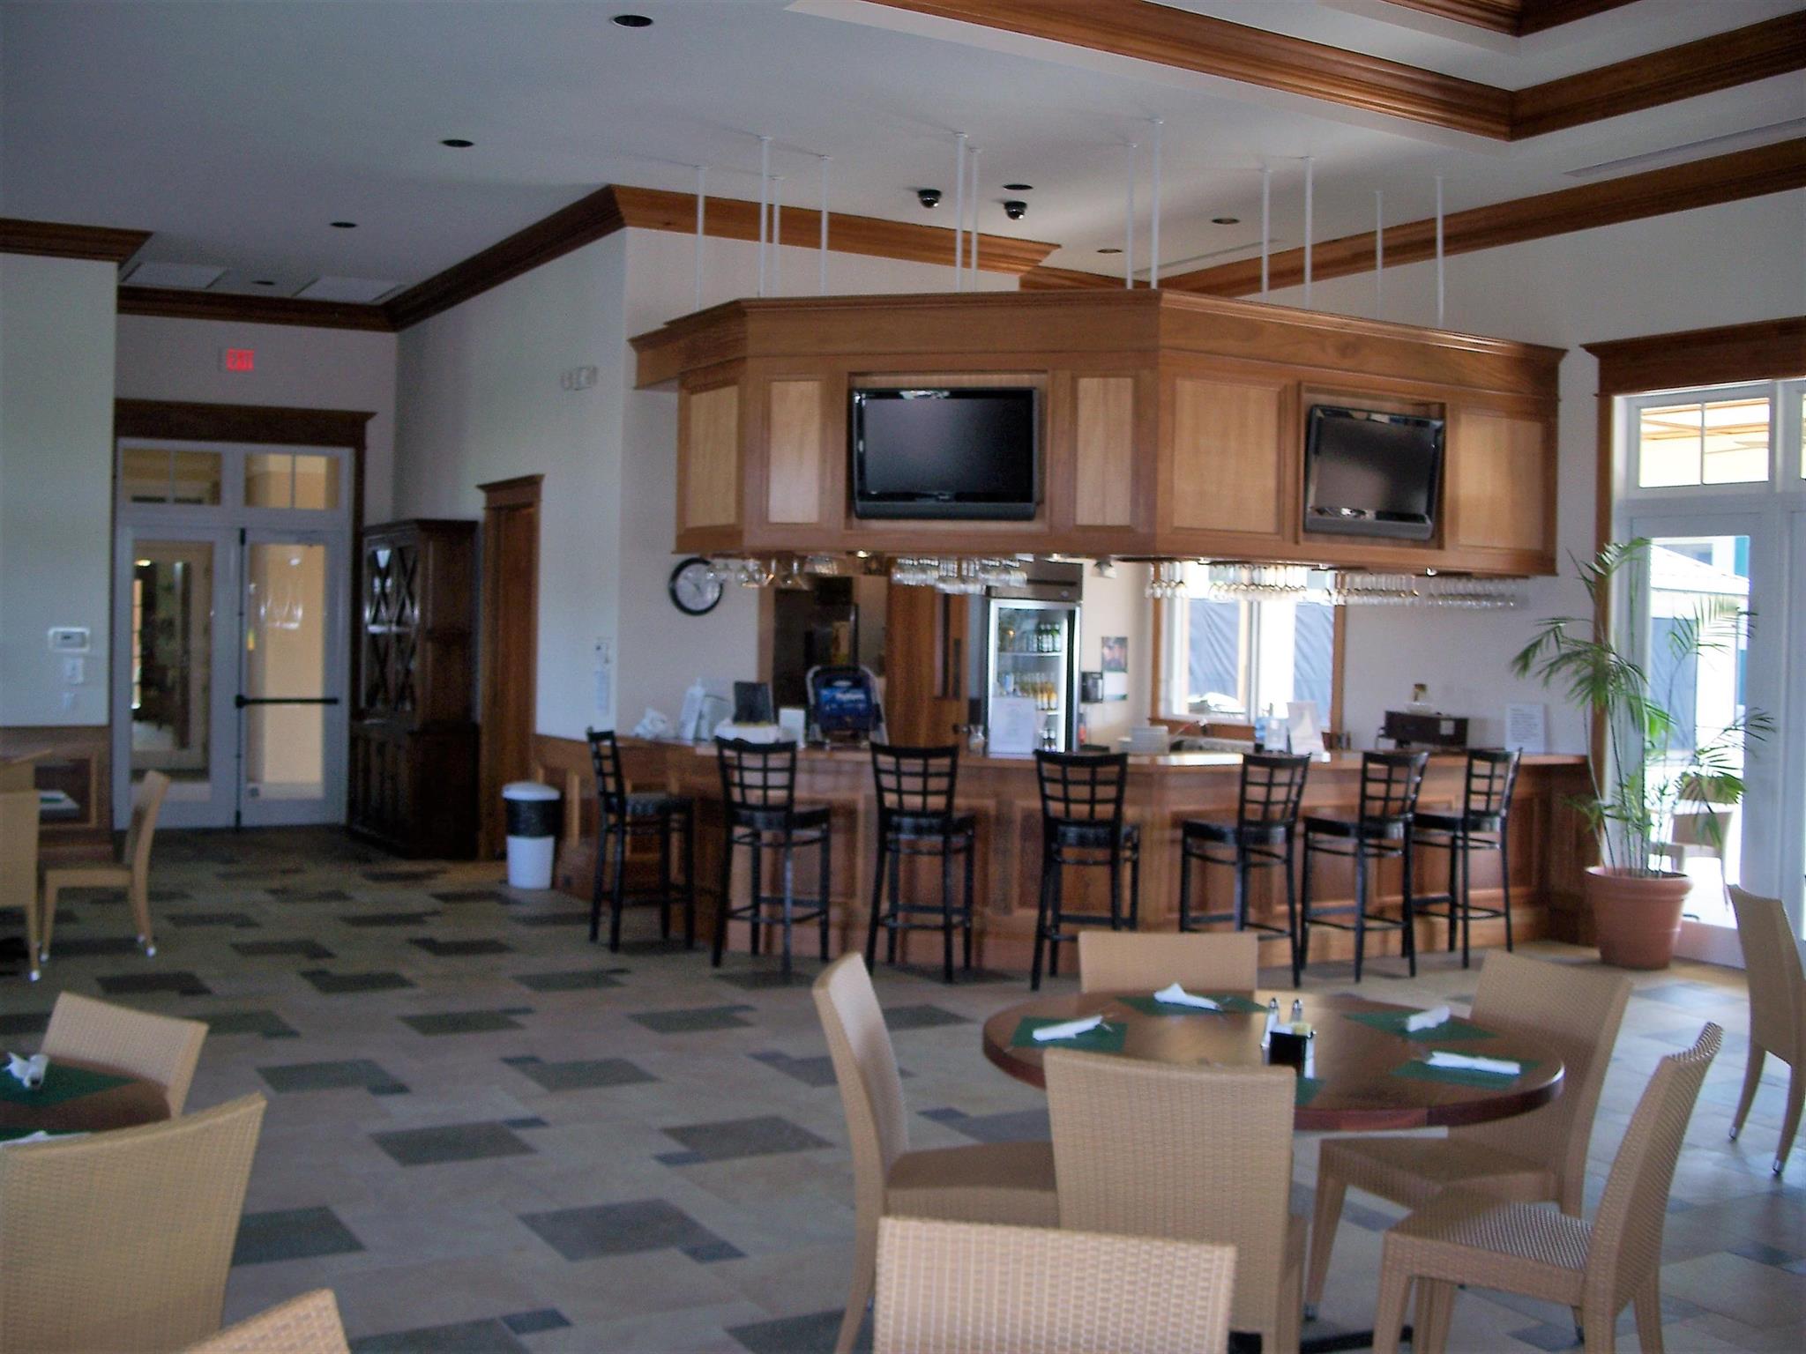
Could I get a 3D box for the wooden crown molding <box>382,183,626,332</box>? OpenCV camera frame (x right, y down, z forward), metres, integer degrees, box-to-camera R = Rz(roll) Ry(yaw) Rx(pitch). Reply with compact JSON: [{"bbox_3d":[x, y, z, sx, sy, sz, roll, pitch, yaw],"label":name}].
[{"bbox_3d":[-2.848,-2.755,13.145,0.170,0.200,4.900,0,2,-30],"label":"wooden crown molding"}]

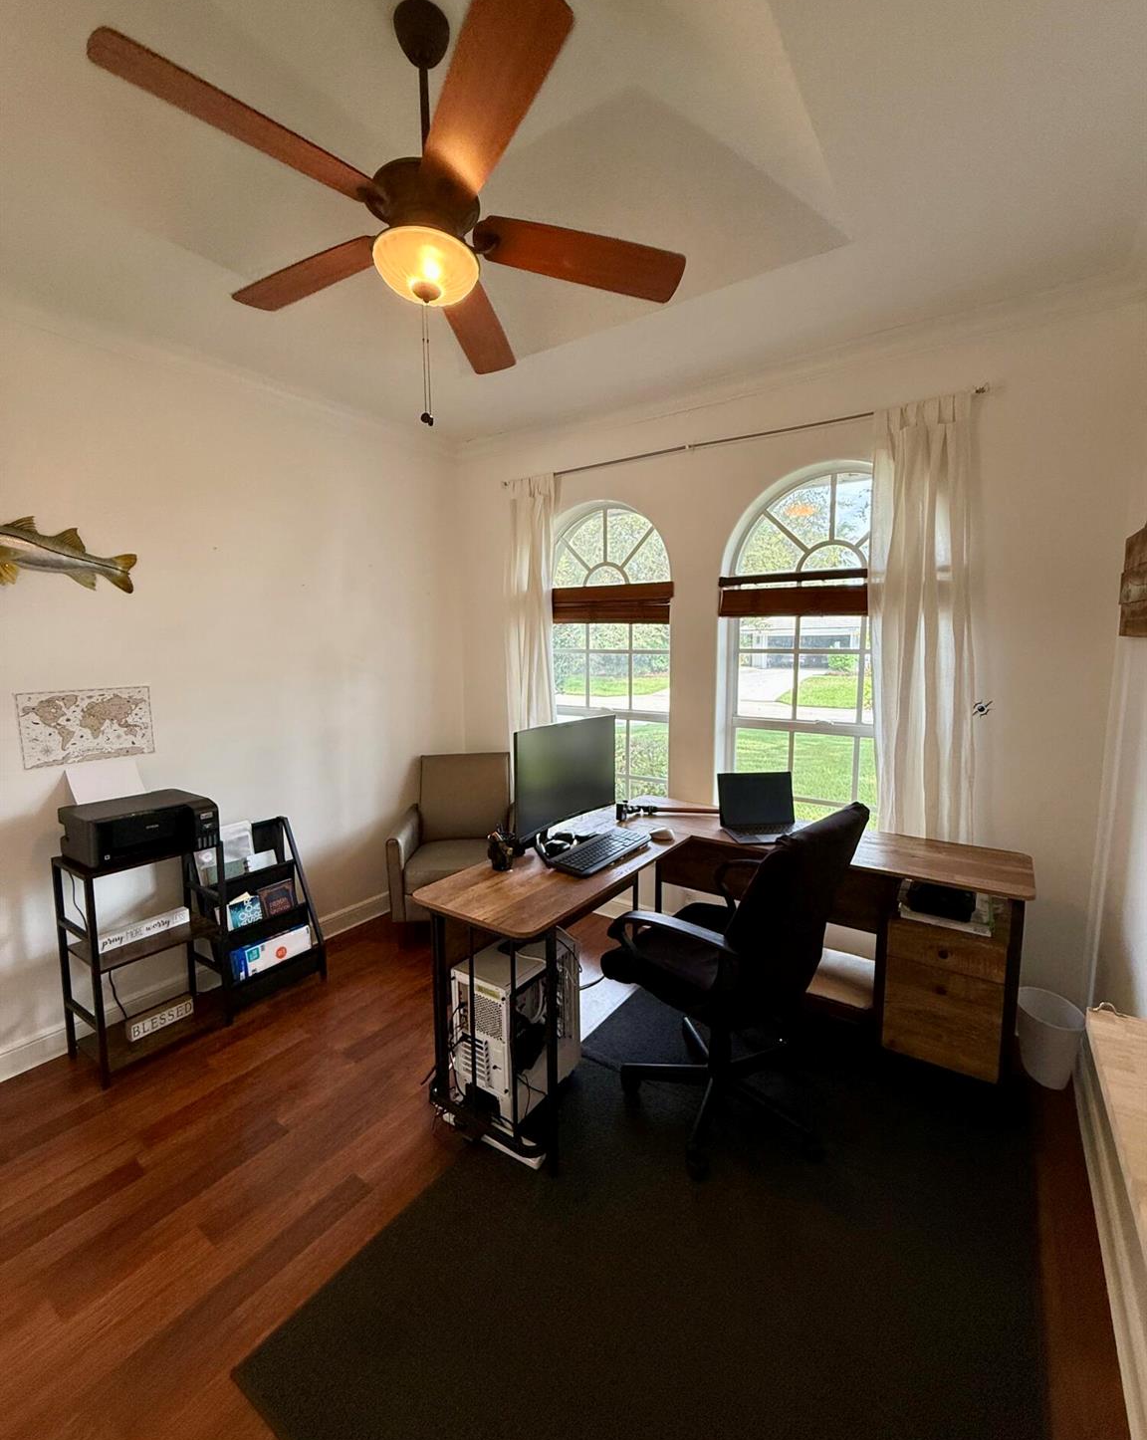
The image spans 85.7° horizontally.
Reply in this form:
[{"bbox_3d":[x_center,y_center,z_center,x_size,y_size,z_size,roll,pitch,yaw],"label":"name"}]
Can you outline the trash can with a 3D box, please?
[{"bbox_3d":[1.651,1.117,2.157,0.180,0.244,0.265,2,7,16],"label":"trash can"}]

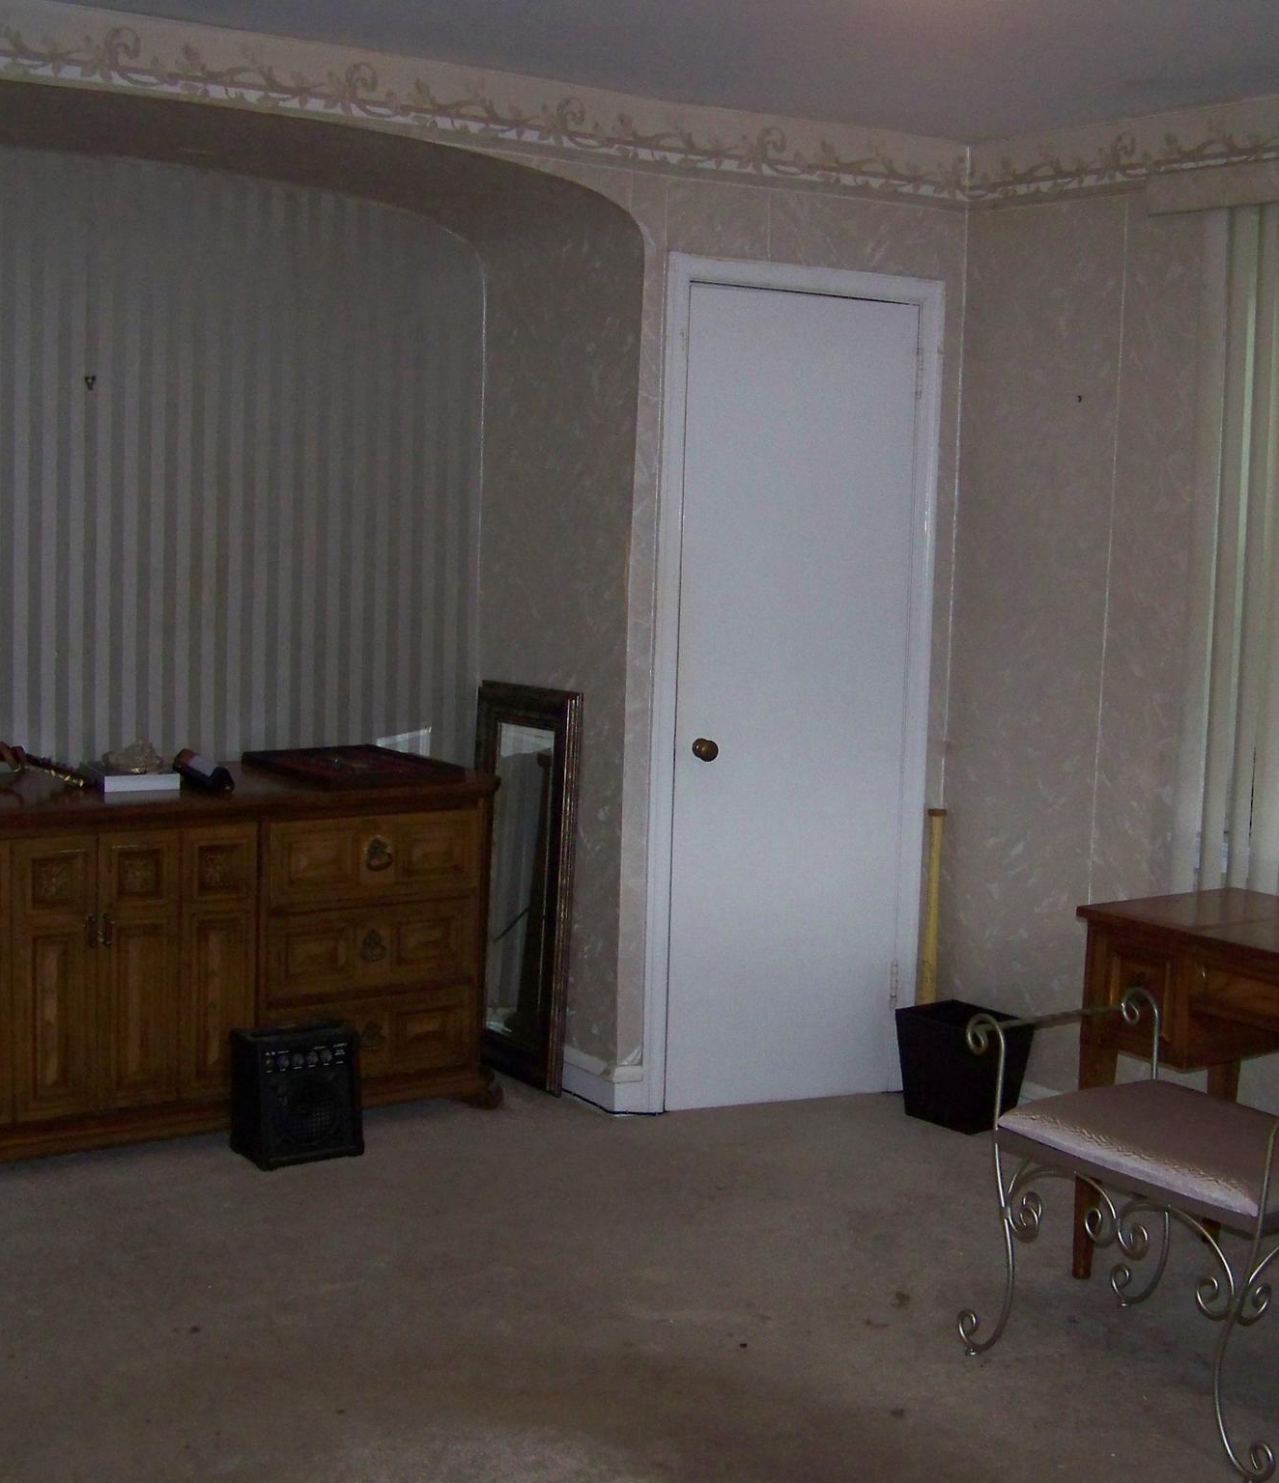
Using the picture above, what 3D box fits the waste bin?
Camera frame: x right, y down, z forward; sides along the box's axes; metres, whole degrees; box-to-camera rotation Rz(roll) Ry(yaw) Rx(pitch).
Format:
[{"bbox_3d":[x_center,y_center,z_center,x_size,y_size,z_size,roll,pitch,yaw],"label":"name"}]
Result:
[{"bbox_3d":[0.811,0.822,5.170,0.212,0.264,0.275,-3,8,-37],"label":"waste bin"}]

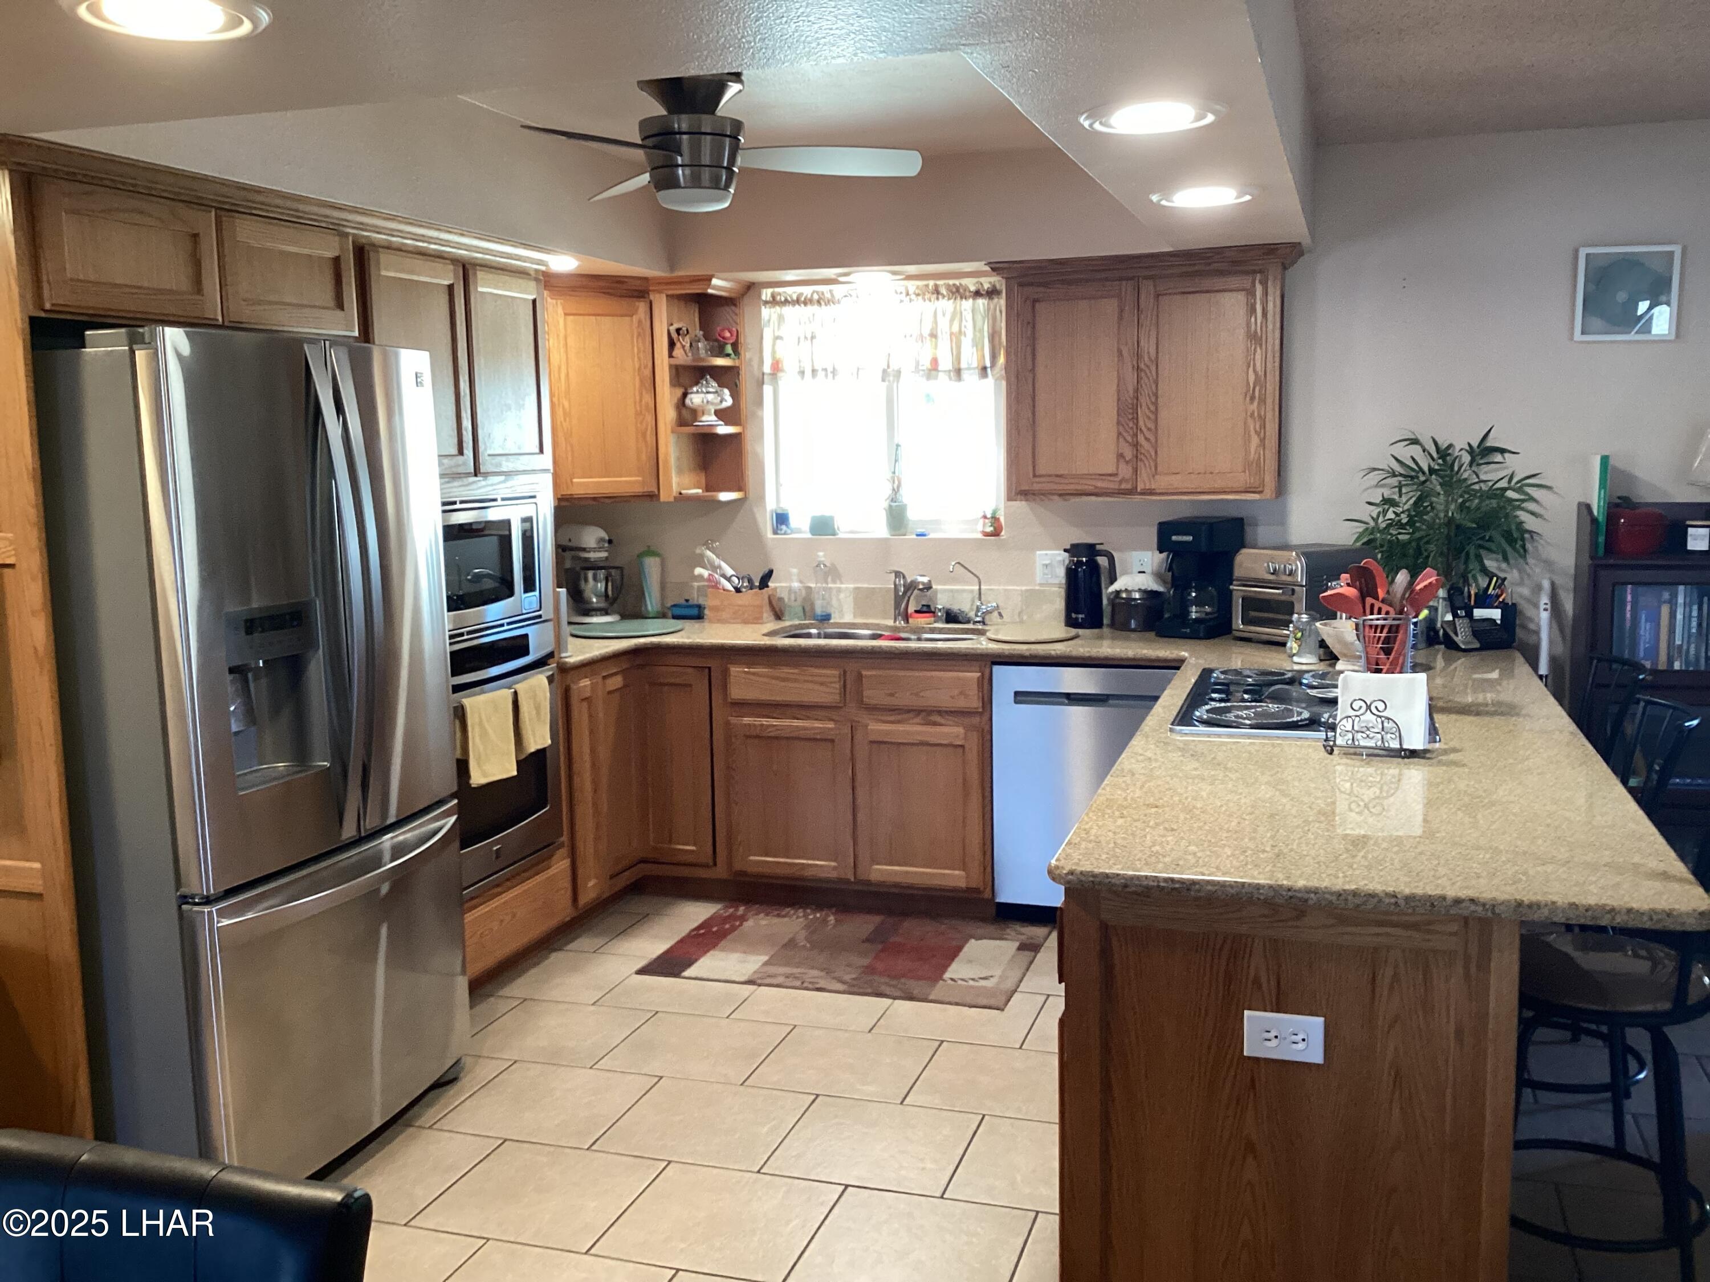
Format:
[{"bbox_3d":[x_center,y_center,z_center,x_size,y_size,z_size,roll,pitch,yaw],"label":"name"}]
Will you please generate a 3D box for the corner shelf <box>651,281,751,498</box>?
[{"bbox_3d":[-0.537,-0.881,5.398,0.238,0.765,0.318,1,8,17],"label":"corner shelf"}]

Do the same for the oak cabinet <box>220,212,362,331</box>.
[{"bbox_3d":[-1.544,-0.830,3.544,0.600,0.245,0.480,1,8,17],"label":"oak cabinet"}]

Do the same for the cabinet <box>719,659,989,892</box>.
[{"bbox_3d":[0.074,0.396,5.282,0.935,0.770,0.625,1,8,17],"label":"cabinet"}]

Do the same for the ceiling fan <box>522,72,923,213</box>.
[{"bbox_3d":[-0.387,-1.164,3.519,1.020,0.340,1.000,-2,7,-6],"label":"ceiling fan"}]

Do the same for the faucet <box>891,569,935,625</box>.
[{"bbox_3d":[0.203,-0.152,5.360,0.065,0.190,0.230,-6,9,-35],"label":"faucet"}]

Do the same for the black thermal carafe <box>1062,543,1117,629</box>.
[{"bbox_3d":[0.792,-0.188,5.169,0.179,0.285,0.127,0,8,6],"label":"black thermal carafe"}]

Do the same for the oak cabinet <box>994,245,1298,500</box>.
[{"bbox_3d":[0.951,-0.849,4.983,0.950,0.770,0.390,1,8,17],"label":"oak cabinet"}]

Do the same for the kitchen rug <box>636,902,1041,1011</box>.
[{"bbox_3d":[-0.014,0.950,4.742,1.120,0.012,0.745,1,8,17],"label":"kitchen rug"}]

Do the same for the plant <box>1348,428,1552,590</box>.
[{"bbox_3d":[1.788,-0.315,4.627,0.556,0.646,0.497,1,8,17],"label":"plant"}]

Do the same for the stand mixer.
[{"bbox_3d":[-0.961,-0.244,5.643,0.230,0.360,0.350,-6,9,-35],"label":"stand mixer"}]

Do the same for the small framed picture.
[{"bbox_3d":[2.340,-1.051,4.635,0.280,0.280,0.025,1,8,17],"label":"small framed picture"}]

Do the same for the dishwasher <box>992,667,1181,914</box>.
[{"bbox_3d":[0.811,0.438,5.042,0.602,0.810,0.610,1,8,17],"label":"dishwasher"}]

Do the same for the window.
[{"bbox_3d":[0.099,-0.808,5.420,0.879,0.884,0.119,1,8,17],"label":"window"}]

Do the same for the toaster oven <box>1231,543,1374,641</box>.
[{"bbox_3d":[1.425,-0.149,4.801,0.350,0.295,0.320,-5,8,-29],"label":"toaster oven"}]

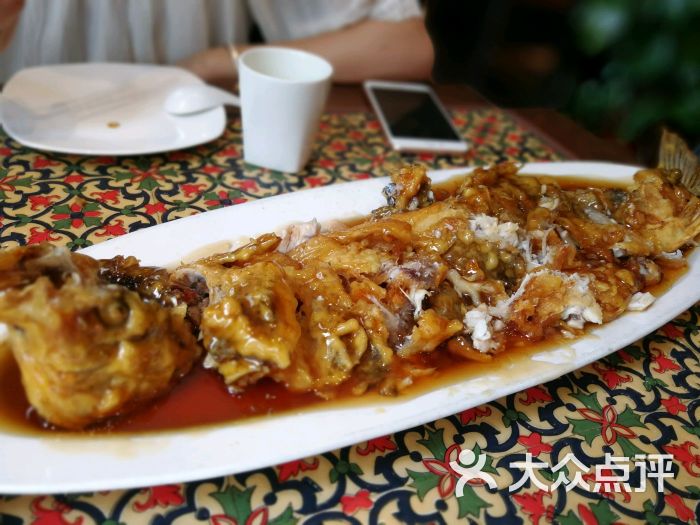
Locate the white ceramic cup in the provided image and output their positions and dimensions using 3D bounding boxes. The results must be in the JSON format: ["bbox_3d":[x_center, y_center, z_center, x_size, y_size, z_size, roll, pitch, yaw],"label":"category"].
[{"bbox_3d":[-0.051,-0.114,0.415,0.067,0.074,0.067,14,38,4],"label":"white ceramic cup"}]

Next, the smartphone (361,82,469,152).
[{"bbox_3d":[0.060,-0.141,0.527,0.070,0.008,0.144,1,39,-11],"label":"smartphone"}]

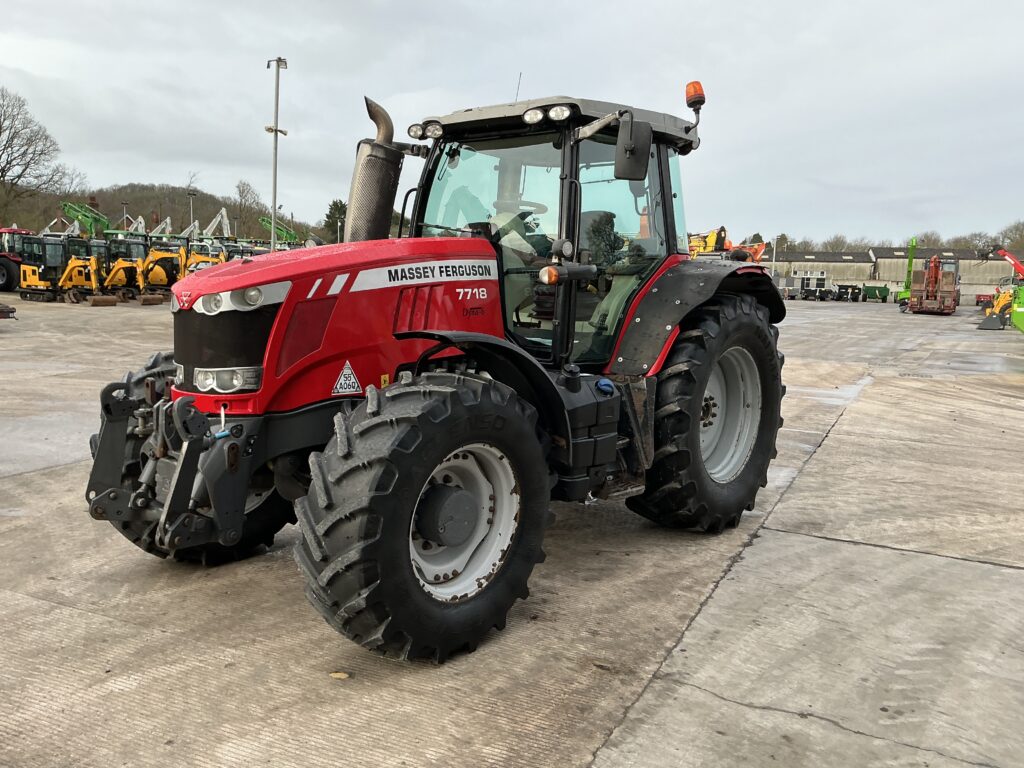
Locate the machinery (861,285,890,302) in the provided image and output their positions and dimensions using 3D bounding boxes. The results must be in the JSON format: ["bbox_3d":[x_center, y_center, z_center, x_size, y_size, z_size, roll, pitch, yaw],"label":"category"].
[{"bbox_3d":[26.171,-6.448,59.567,1.950,1.300,3.200,3,8,7],"label":"machinery"}]

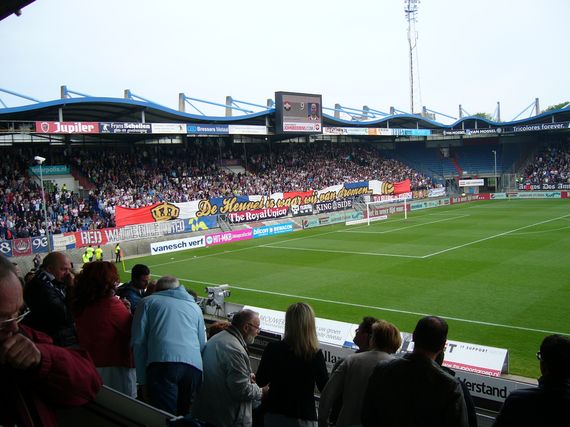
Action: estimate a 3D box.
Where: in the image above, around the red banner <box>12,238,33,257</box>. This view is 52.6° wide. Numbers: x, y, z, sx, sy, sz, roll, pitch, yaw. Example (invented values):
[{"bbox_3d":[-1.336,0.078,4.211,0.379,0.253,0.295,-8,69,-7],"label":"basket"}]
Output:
[{"bbox_3d":[-19.923,2.555,43.737,0.100,1.250,1.428,1,6,44],"label":"red banner"}]

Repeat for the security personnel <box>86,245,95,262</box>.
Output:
[{"bbox_3d":[-15.368,3.326,45.293,0.420,1.780,0.550,1,6,44],"label":"security personnel"}]

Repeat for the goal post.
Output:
[{"bbox_3d":[10.725,-0.244,67.588,3.100,2.520,7.500,1,6,44],"label":"goal post"}]

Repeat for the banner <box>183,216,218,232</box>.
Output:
[{"bbox_3d":[-8.211,0.998,55.844,0.100,1.220,4.067,1,6,44],"label":"banner"}]

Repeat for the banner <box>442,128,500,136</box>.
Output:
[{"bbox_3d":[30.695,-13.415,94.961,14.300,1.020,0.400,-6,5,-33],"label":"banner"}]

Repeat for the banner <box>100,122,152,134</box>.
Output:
[{"bbox_3d":[-13.889,-7.497,50.599,0.150,1.040,5.158,1,6,44],"label":"banner"}]

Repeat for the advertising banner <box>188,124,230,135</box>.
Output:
[{"bbox_3d":[-7.569,-8.357,57.133,0.150,1.040,5.292,1,6,44],"label":"advertising banner"}]

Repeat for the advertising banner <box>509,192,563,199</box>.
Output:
[{"bbox_3d":[40.015,-3.041,92.272,8.104,0.950,0.150,1,6,44],"label":"advertising banner"}]

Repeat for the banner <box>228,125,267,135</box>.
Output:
[{"bbox_3d":[-3.861,-8.861,60.966,0.150,1.040,5.423,1,6,44],"label":"banner"}]

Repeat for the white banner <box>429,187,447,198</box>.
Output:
[{"bbox_3d":[23.410,-3.233,88.531,0.100,1.080,5.254,1,6,44],"label":"white banner"}]

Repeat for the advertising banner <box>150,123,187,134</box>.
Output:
[{"bbox_3d":[-10.751,-7.924,53.844,0.150,1.040,3.918,1,6,44],"label":"advertising banner"}]

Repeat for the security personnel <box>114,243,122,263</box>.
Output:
[{"bbox_3d":[-13.667,3.165,47.052,0.400,1.660,0.500,1,6,44],"label":"security personnel"}]

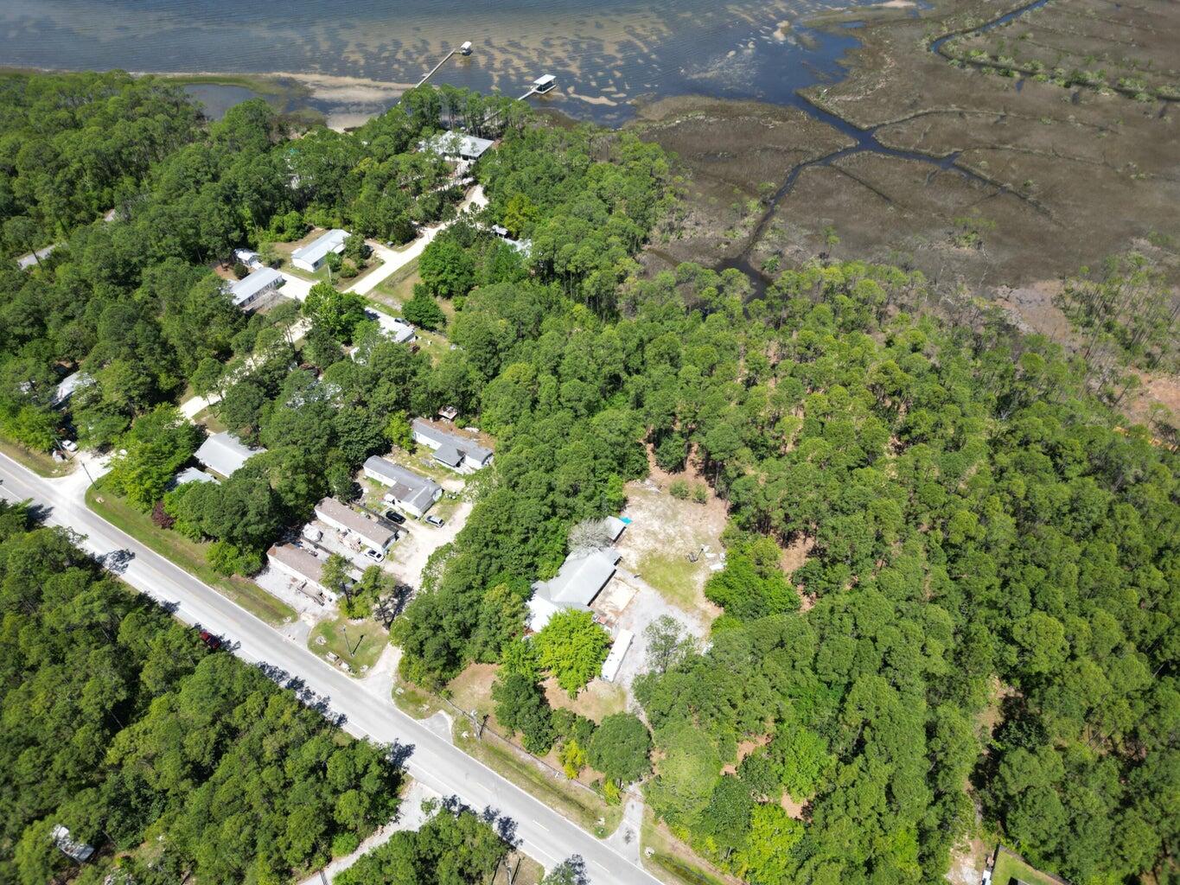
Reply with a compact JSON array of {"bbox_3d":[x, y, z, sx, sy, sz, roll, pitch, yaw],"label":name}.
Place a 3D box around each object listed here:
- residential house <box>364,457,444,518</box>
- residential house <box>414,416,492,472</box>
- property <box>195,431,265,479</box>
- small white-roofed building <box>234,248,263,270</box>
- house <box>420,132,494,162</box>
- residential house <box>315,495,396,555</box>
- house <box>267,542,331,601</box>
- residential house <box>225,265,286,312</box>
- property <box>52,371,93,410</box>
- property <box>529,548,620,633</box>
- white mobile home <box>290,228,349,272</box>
[{"bbox_3d":[-46.110,10.260,196.290,21.700,4.000,9.100,23,48,24],"label":"residential house"},{"bbox_3d":[-36.680,1.440,205.940,24.000,3.900,8.500,23,48,24],"label":"residential house"},{"bbox_3d":[-89.600,3.090,203.850,14.300,4.700,11.100,23,48,24],"label":"property"},{"bbox_3d":[-115.780,-62.900,277.190,7.400,3.100,4.800,22,47,22],"label":"small white-roofed building"},{"bbox_3d":[-55.380,-123.390,341.010,27.500,5.600,20.500,16,45,17],"label":"house"},{"bbox_3d":[-53.450,18.790,187.030,21.600,4.000,4.800,23,48,24],"label":"residential house"},{"bbox_3d":[-60.850,27.560,177.500,20.800,4.000,4.800,23,48,24],"label":"house"},{"bbox_3d":[-107.530,-48.890,260.970,10.400,4.300,20.000,19,46,20],"label":"residential house"},{"bbox_3d":[-142.270,-14.690,224.070,8.200,4.000,12.700,23,48,24],"label":"property"},{"bbox_3d":[-3.920,30.830,172.860,13.600,5.000,25.600,23,48,24],"label":"property"},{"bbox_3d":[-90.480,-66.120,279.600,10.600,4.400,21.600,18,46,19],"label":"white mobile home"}]

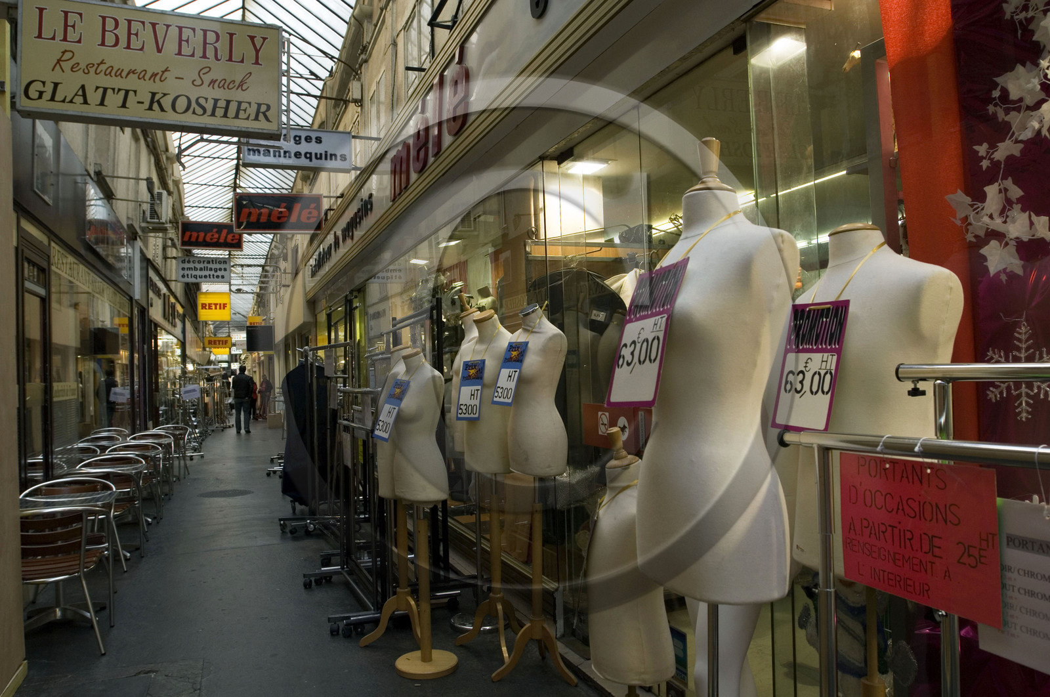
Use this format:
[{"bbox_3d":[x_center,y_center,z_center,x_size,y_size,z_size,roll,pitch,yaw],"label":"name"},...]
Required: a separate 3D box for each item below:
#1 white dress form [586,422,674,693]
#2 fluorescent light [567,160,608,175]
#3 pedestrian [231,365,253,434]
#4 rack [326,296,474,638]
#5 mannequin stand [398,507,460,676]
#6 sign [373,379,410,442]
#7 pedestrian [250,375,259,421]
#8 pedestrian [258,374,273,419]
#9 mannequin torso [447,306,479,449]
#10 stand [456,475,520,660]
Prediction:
[{"bbox_3d":[0.280,0.541,1.950,0.230,0.655,0.260,-1,-2,-7],"label":"white dress form"},{"bbox_3d":[0.415,-1.211,4.850,0.210,0.050,0.230,-1,-2,-22],"label":"fluorescent light"},{"bbox_3d":[-7.221,1.290,18.530,0.540,1.715,0.360,-1,-2,-22],"label":"pedestrian"},{"bbox_3d":[-0.846,0.660,4.495,0.750,1.800,0.950,-1,-2,-23],"label":"rack"},{"bbox_3d":[-0.482,1.141,3.486,0.300,0.751,0.300,-1,-2,-23],"label":"mannequin stand"},{"bbox_3d":[-0.622,0.286,3.400,0.010,0.290,0.135,26,-13,-37],"label":"sign"},{"bbox_3d":[-9.648,1.685,25.800,0.350,1.670,0.480,-3,-2,37],"label":"pedestrian"},{"bbox_3d":[-9.498,1.768,26.600,0.500,1.618,0.350,-3,-2,35],"label":"pedestrian"},{"bbox_3d":[-0.299,0.162,4.175,0.250,0.874,0.360,-1,-2,-29],"label":"mannequin torso"},{"bbox_3d":[-0.157,1.115,3.828,0.400,0.900,0.370,-3,-2,45],"label":"stand"}]

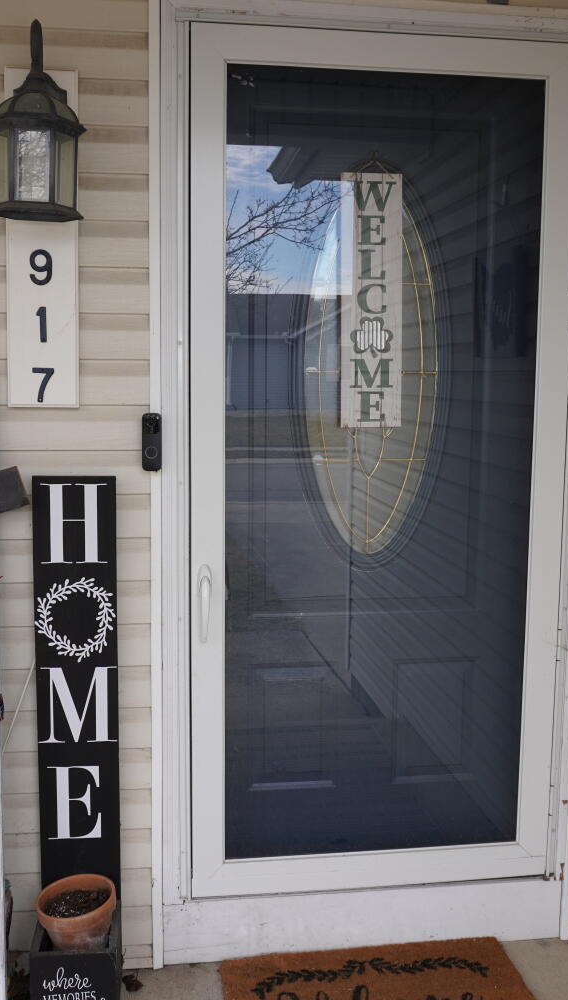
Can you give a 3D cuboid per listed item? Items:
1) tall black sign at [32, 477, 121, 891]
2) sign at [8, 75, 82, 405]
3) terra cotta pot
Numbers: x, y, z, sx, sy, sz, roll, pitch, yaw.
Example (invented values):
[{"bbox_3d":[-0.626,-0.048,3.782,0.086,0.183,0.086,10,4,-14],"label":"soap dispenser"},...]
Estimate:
[{"bbox_3d":[-0.480,0.548,2.345,0.184,1.213,0.022,0,7,-7],"label":"tall black sign"},{"bbox_3d":[-0.530,-0.568,2.203,0.153,0.722,0.025,0,7,-7],"label":"sign"},{"bbox_3d":[-0.468,0.975,2.295,0.172,0.145,0.172,-6,13,-7],"label":"terra cotta pot"}]

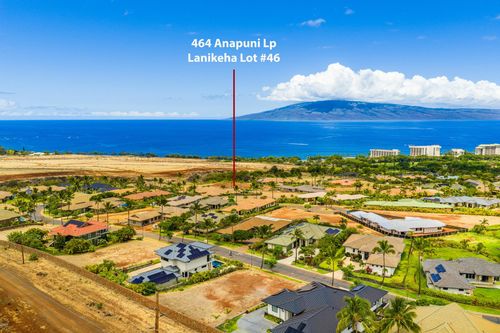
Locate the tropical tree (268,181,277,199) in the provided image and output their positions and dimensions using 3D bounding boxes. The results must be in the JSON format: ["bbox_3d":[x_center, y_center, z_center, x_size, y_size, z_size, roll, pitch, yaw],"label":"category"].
[{"bbox_3d":[16.731,17.328,286.298,5.910,13.460,5.910,0,7,0],"label":"tropical tree"}]

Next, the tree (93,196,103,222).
[{"bbox_3d":[-70.920,19.700,179.980,4.700,12.800,4.700,0,7,0],"label":"tree"}]

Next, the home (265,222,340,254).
[{"bbox_3d":[21.600,26.550,151.390,20.000,6.200,28.000,4,8,30],"label":"home"}]

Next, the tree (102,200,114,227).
[{"bbox_3d":[-62.260,20.890,169.950,5.000,11.900,5.000,0,7,0],"label":"tree"}]

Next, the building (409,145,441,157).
[{"bbox_3d":[578.000,-47.700,1283.830,92.000,38.000,22.000,0,7,0],"label":"building"}]

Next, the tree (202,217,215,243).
[{"bbox_3d":[-17.506,26.802,161.410,5.210,9.830,5.210,0,7,0],"label":"tree"}]

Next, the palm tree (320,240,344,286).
[{"bbox_3d":[25.290,29.553,117.923,5.960,14.040,5.960,0,7,0],"label":"palm tree"}]

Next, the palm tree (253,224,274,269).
[{"bbox_3d":[4.423,27.161,131.303,6.800,15.200,6.800,0,7,0],"label":"palm tree"}]

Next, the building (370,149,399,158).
[{"bbox_3d":[410.000,-32.830,1189.950,86.000,29.500,22.000,4,8,28],"label":"building"}]

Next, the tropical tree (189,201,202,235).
[{"bbox_3d":[-23.987,22.901,171.692,6.220,15.620,6.220,0,7,0],"label":"tropical tree"}]

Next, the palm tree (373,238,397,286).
[{"bbox_3d":[38.230,27.570,111.720,6.300,13.900,6.300,0,7,0],"label":"palm tree"}]

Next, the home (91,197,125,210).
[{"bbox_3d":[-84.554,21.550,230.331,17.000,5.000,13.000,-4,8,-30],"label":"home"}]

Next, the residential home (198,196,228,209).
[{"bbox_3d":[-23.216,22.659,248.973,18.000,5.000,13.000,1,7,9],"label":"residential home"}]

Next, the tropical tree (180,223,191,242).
[{"bbox_3d":[-24.910,25.040,147.340,4.000,7.800,4.000,0,7,0],"label":"tropical tree"}]

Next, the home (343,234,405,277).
[{"bbox_3d":[41.300,28.620,130.490,18.800,5.800,25.000,4,8,30],"label":"home"}]

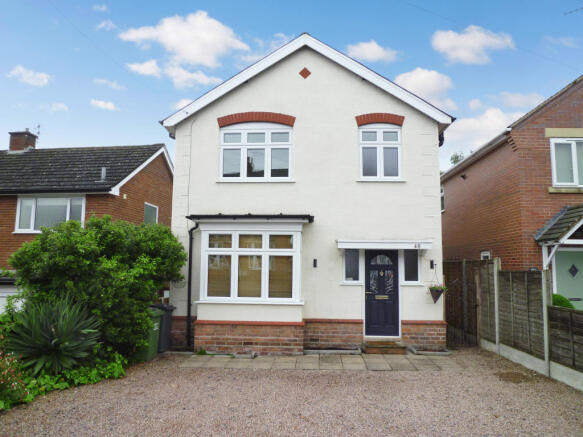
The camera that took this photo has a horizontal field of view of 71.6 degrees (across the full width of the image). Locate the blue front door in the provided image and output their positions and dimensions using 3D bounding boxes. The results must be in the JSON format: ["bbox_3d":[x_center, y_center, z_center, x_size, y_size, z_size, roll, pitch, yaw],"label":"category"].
[{"bbox_3d":[2.141,1.758,9.628,0.818,2.032,0.080,0,-4,3],"label":"blue front door"}]

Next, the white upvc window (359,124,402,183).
[{"bbox_3d":[2.072,-1.532,9.485,0.977,1.395,0.120,0,-6,4],"label":"white upvc window"}]

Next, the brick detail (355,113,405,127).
[{"bbox_3d":[2.163,-2.391,9.908,1.202,0.344,0.120,0,-4,3],"label":"brick detail"}]

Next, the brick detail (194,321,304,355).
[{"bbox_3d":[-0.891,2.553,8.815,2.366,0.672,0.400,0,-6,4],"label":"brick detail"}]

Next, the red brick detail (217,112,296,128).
[{"bbox_3d":[-0.838,-2.363,9.766,1.904,0.377,0.120,0,-6,4],"label":"red brick detail"}]

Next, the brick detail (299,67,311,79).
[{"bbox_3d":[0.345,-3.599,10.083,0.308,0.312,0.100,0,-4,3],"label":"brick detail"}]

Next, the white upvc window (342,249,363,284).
[{"bbox_3d":[1.467,1.153,9.709,0.475,0.872,0.100,0,-4,3],"label":"white upvc window"}]

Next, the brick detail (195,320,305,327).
[{"bbox_3d":[-0.958,2.397,9.242,2.512,0.087,0.140,0,-4,3],"label":"brick detail"}]

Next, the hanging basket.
[{"bbox_3d":[3.335,1.743,9.238,0.423,0.396,0.360,0,-4,3],"label":"hanging basket"}]

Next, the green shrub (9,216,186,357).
[{"bbox_3d":[-4.154,1.456,8.632,3.600,3.007,2.500,0,-4,3],"label":"green shrub"}]

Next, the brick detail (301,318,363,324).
[{"bbox_3d":[0.940,2.316,9.119,1.334,0.114,0.120,0,-6,4],"label":"brick detail"}]

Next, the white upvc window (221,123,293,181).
[{"bbox_3d":[-0.835,-1.565,9.704,1.733,1.469,0.120,0,-6,4],"label":"white upvc window"}]

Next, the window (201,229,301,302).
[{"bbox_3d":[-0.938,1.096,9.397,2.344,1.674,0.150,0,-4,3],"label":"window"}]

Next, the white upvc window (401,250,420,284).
[{"bbox_3d":[2.692,1.086,9.167,0.431,0.806,0.120,0,-6,4],"label":"white upvc window"}]

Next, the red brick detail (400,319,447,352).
[{"bbox_3d":[3.076,2.724,9.477,1.030,0.684,0.180,0,-4,3],"label":"red brick detail"}]

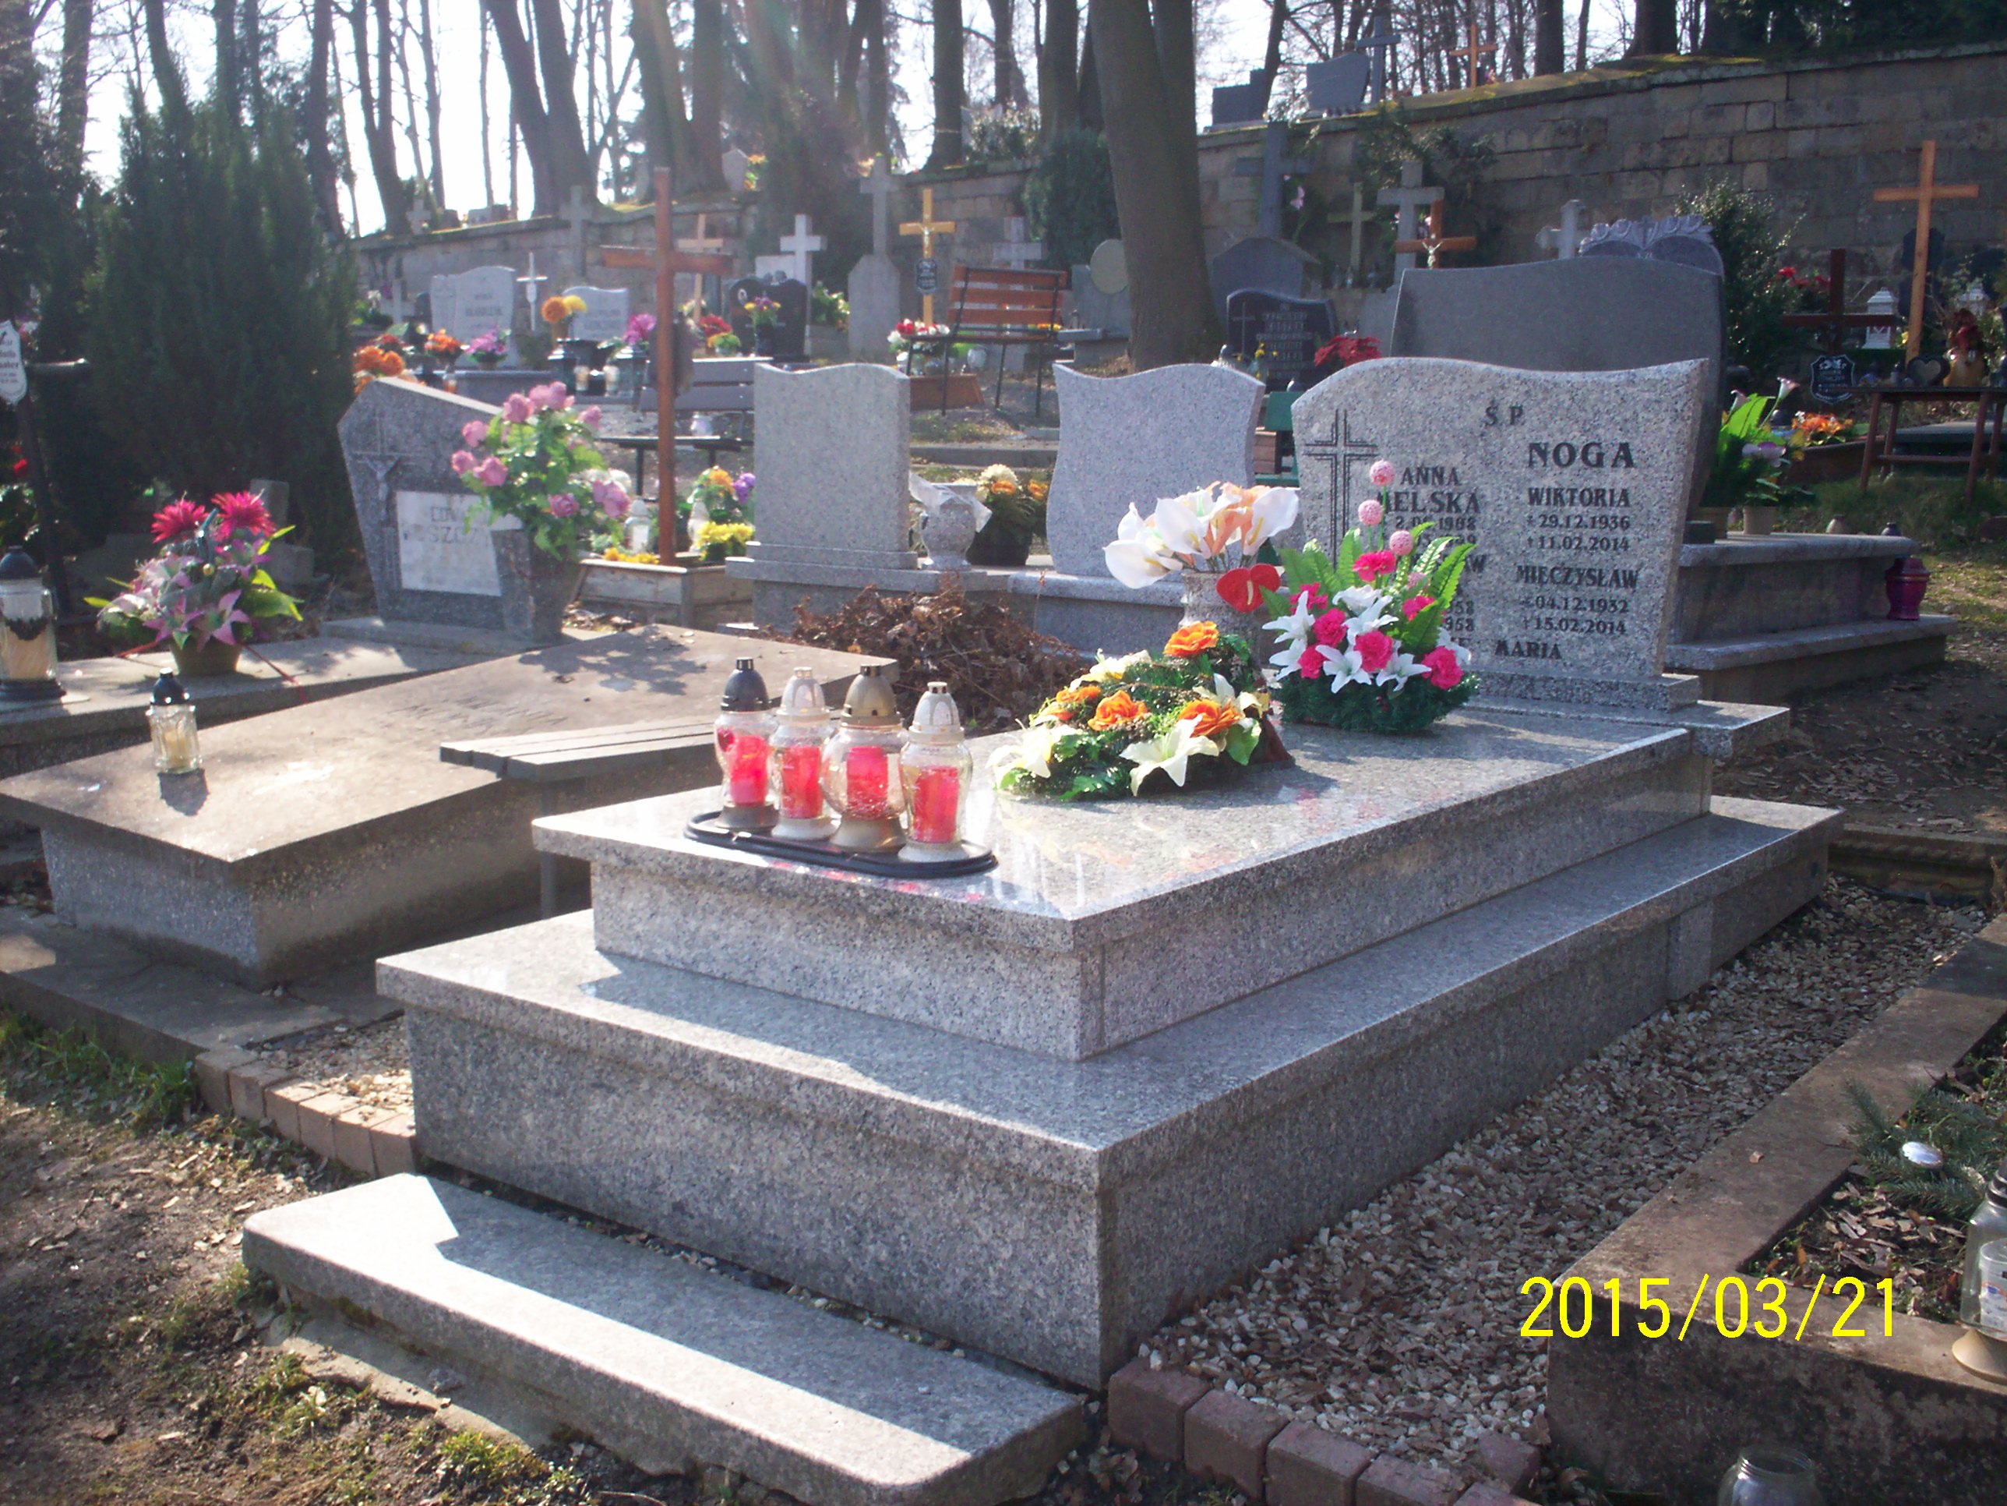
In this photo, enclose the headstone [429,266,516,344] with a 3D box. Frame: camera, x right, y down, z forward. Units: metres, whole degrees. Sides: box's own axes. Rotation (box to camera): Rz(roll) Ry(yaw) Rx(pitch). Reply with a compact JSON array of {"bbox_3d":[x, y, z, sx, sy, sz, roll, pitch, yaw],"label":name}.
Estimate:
[{"bbox_3d":[-4.272,-3.565,16.800,0.800,0.720,0.140,4,10,30],"label":"headstone"}]

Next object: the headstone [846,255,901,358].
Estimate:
[{"bbox_3d":[-1.054,-3.646,17.000,0.400,0.840,0.180,5,11,34],"label":"headstone"}]

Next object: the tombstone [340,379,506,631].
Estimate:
[{"bbox_3d":[-1.634,-0.735,6.154,0.940,0.750,0.120,7,11,38],"label":"tombstone"}]

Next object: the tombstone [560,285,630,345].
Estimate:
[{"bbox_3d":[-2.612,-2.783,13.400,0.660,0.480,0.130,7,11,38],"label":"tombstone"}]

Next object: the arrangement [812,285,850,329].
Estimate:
[{"bbox_3d":[-1.463,-3.783,17.700,0.340,0.370,0.300,5,11,34],"label":"arrangement"}]

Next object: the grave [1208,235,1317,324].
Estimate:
[{"bbox_3d":[1.591,-2.841,12.800,0.640,0.680,0.240,7,11,38],"label":"grave"}]

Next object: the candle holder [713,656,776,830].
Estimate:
[{"bbox_3d":[-0.378,-0.016,3.049,0.098,0.250,0.098,0,9,0],"label":"candle holder"}]

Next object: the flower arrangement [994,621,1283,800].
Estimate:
[{"bbox_3d":[0.200,-0.082,3.555,0.390,0.235,0.470,7,11,38],"label":"flower arrangement"}]

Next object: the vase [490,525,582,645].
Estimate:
[{"bbox_3d":[-1.231,-0.448,5.500,0.175,0.300,0.175,6,12,40],"label":"vase"}]

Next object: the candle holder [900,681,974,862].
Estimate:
[{"bbox_3d":[-0.088,0.015,2.667,0.096,0.222,0.096,-1,9,0],"label":"candle holder"}]

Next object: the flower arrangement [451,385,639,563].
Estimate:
[{"bbox_3d":[-1.268,-0.775,5.732,0.470,0.480,0.430,0,9,0],"label":"flower arrangement"}]

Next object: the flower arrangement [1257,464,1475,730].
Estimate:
[{"bbox_3d":[0.653,-0.293,3.789,0.400,0.460,0.310,6,12,40],"label":"flower arrangement"}]

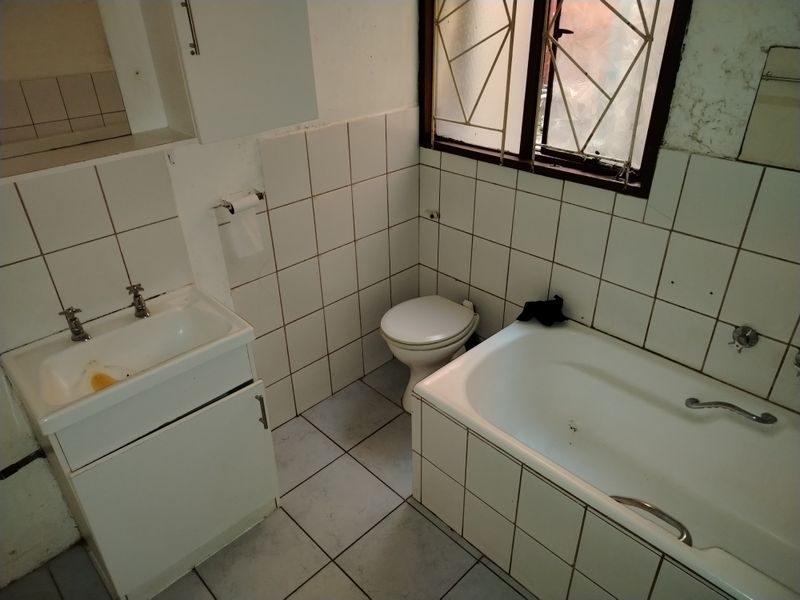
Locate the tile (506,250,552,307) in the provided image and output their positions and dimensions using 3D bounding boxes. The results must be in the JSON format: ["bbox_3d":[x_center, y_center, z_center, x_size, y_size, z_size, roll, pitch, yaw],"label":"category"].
[{"bbox_3d":[0.541,-0.074,2.314,0.010,0.249,0.201,-27,38,-37],"label":"tile"}]

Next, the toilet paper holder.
[{"bbox_3d":[-0.543,-0.326,1.885,0.155,0.055,0.075,-27,38,-37],"label":"toilet paper holder"}]

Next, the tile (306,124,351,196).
[{"bbox_3d":[-0.278,-0.550,2.175,0.199,0.251,0.010,-27,38,-37],"label":"tile"}]

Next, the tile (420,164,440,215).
[{"bbox_3d":[0.136,-0.491,2.551,0.010,0.248,0.122,-27,38,-37],"label":"tile"}]

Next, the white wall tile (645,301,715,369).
[{"bbox_3d":[0.967,0.119,1.923,0.010,0.212,0.201,-27,38,-37],"label":"white wall tile"}]

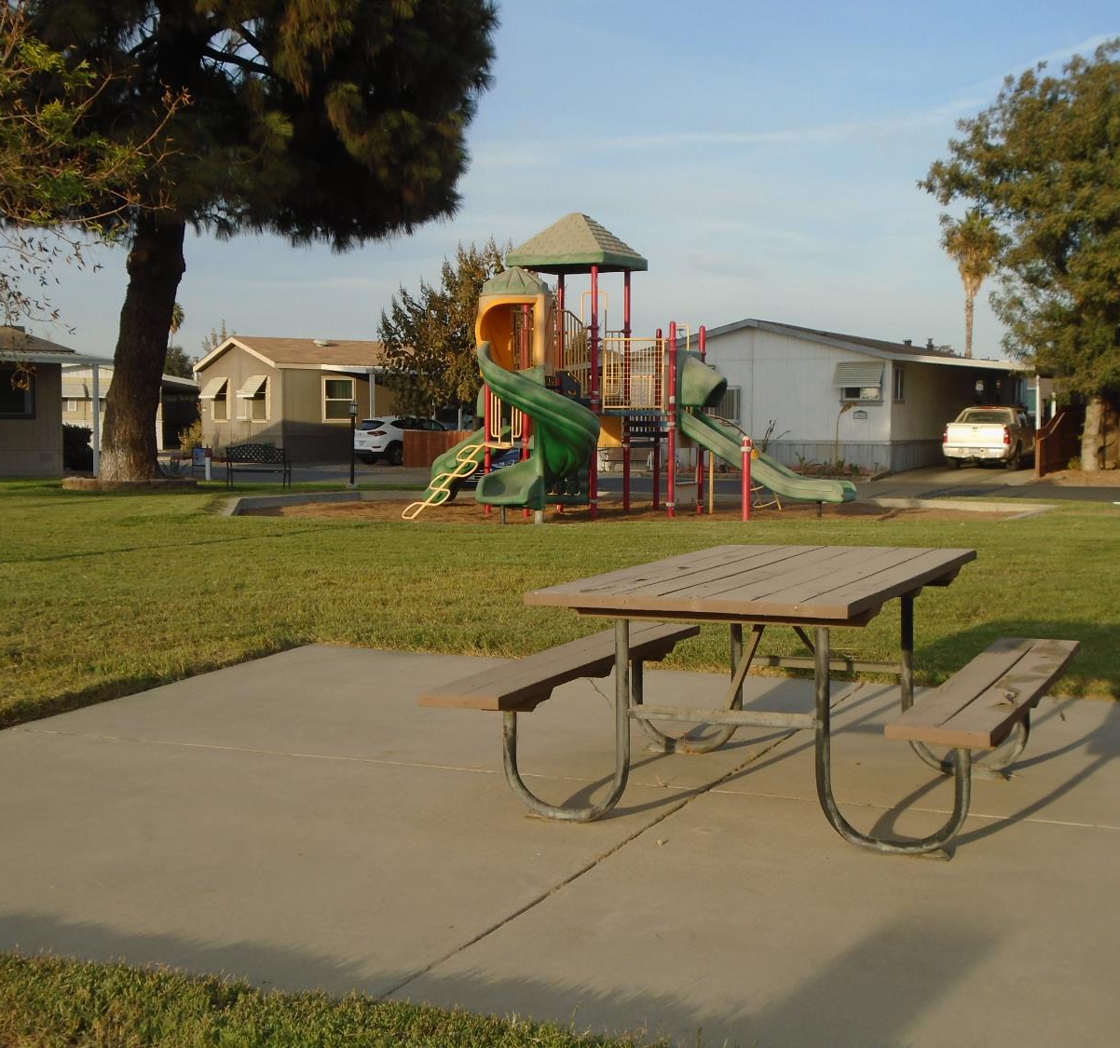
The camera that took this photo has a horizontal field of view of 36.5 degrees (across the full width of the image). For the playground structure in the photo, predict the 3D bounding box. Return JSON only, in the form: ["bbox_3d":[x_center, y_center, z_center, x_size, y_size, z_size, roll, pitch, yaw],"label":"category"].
[{"bbox_3d":[0.971,-2.117,23.004,6.000,4.200,3.800,2,4,26],"label":"playground structure"}]

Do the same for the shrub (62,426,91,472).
[{"bbox_3d":[-12.594,-1.955,44.000,1.050,1.250,1.050,0,4,0],"label":"shrub"}]

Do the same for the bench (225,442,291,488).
[{"bbox_3d":[-6.064,-1.149,34.000,1.300,0.900,0.620,-1,4,-15],"label":"bench"}]

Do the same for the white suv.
[{"bbox_3d":[-4.891,-2.950,57.733,4.480,1.650,1.850,-4,5,-45],"label":"white suv"}]

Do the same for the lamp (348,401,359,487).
[{"bbox_3d":[-4.210,-1.633,34.500,0.220,1.780,0.220,0,4,0],"label":"lamp"}]

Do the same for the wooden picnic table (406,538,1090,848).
[{"bbox_3d":[0.732,0.544,5.760,1.756,0.782,1.836,1,5,24],"label":"wooden picnic table"}]

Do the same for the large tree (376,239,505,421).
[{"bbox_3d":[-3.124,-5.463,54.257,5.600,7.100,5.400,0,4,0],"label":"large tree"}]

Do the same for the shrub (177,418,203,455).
[{"bbox_3d":[-13.296,-3.123,61.000,1.000,1.350,1.000,0,4,0],"label":"shrub"}]

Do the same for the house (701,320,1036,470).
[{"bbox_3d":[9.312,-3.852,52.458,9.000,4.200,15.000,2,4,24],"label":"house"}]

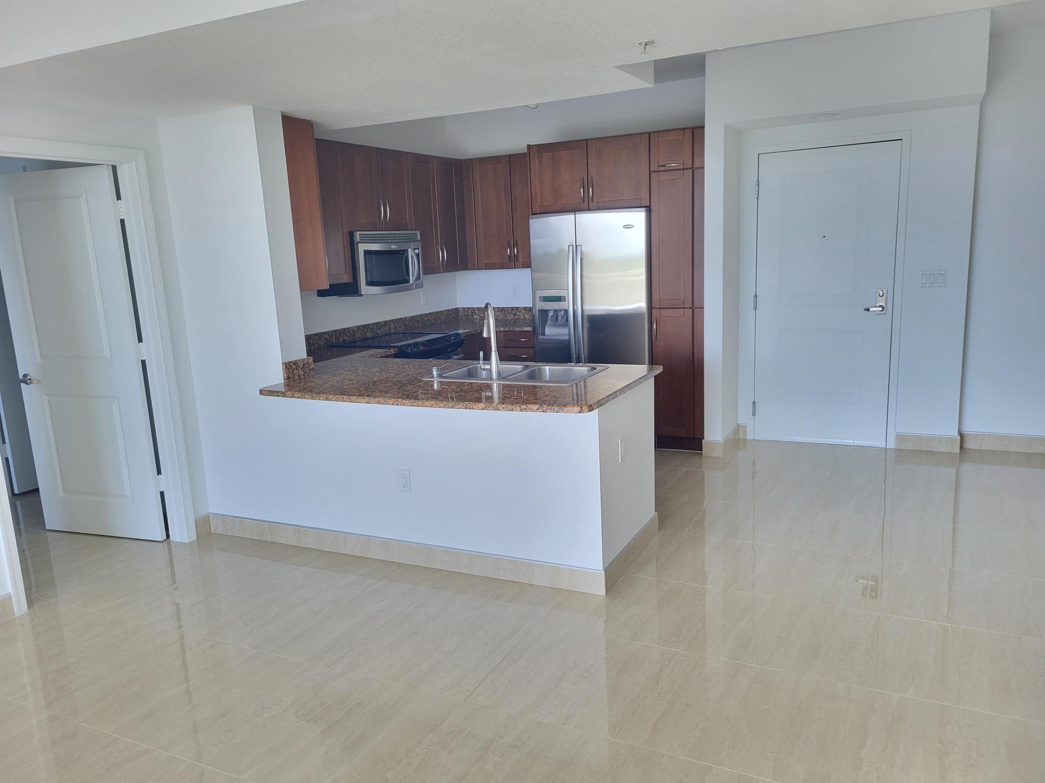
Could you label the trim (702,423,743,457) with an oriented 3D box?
[{"bbox_3d":[1.509,0.361,5.930,0.175,0.116,0.562,3,12,26],"label":"trim"}]

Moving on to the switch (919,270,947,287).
[{"bbox_3d":[2.797,-0.769,5.354,0.162,0.117,0.013,3,12,26],"label":"switch"}]

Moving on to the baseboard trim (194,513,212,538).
[{"bbox_3d":[-1.840,0.775,4.515,0.015,0.115,0.108,3,12,26],"label":"baseboard trim"}]

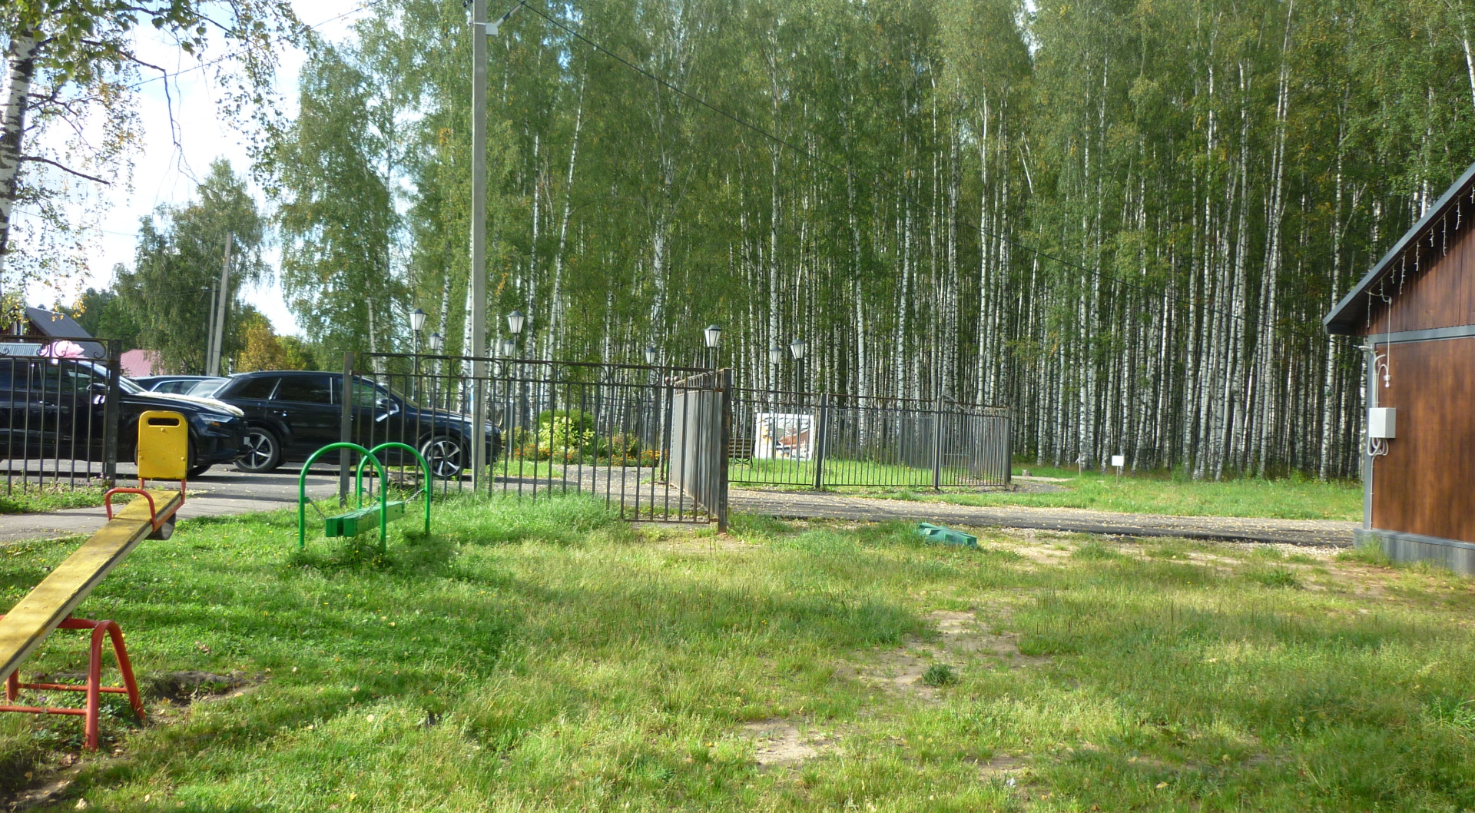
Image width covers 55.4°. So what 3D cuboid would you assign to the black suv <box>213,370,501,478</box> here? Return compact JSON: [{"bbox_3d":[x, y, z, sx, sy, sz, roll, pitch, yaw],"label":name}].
[{"bbox_3d":[-6.490,0.280,23.800,5.050,1.710,1.970,2,0,-12],"label":"black suv"}]

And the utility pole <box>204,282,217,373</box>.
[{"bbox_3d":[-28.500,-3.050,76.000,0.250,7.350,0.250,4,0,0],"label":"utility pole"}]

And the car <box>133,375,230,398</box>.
[{"bbox_3d":[-11.550,0.140,31.500,4.700,1.600,1.850,2,0,-12],"label":"car"}]

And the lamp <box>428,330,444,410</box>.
[{"bbox_3d":[-9.030,-0.500,41.500,0.360,3.300,0.360,3,0,0],"label":"lamp"}]

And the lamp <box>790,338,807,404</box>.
[{"bbox_3d":[1.550,-0.060,36.000,0.360,3.330,0.360,2,0,0],"label":"lamp"}]

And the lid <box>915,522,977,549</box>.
[{"bbox_3d":[2.260,1.400,15.200,0.420,0.180,0.700,2,0,-30],"label":"lid"}]

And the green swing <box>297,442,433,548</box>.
[{"bbox_3d":[-3.500,0.830,13.500,0.780,0.950,2.450,2,0,-3],"label":"green swing"}]

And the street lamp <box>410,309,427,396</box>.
[{"bbox_3d":[-7.350,-0.590,32.000,0.370,3.290,0.370,3,0,0],"label":"street lamp"}]

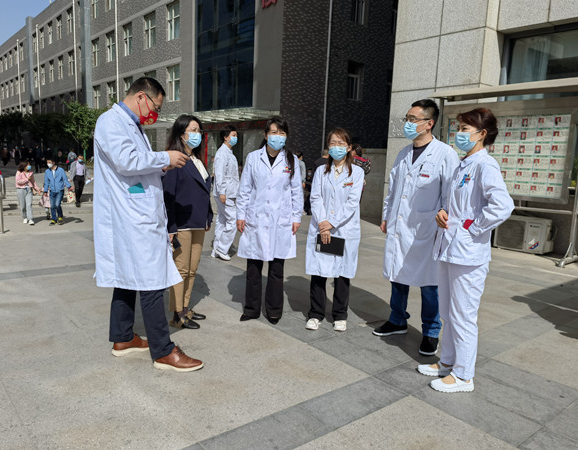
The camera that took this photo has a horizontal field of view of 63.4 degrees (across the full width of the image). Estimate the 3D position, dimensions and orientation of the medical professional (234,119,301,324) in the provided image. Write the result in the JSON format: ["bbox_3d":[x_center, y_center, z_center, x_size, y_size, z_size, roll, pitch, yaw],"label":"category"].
[{"bbox_3d":[-0.152,-0.031,3.755,0.540,1.630,0.310,2,7,1],"label":"medical professional"}]

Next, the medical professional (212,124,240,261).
[{"bbox_3d":[-0.813,-0.427,6.138,0.360,1.720,0.460,6,8,28],"label":"medical professional"}]

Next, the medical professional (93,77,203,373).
[{"bbox_3d":[-0.858,-0.004,2.899,0.670,1.755,0.530,1,8,-10],"label":"medical professional"}]

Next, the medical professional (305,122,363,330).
[{"bbox_3d":[0.351,0.045,3.609,0.460,1.550,0.330,4,8,14],"label":"medical professional"}]

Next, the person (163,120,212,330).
[{"bbox_3d":[-0.769,-0.027,3.618,0.350,1.620,0.460,5,8,23],"label":"person"}]

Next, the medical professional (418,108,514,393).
[{"bbox_3d":[1.008,0.144,2.735,0.410,1.620,0.510,1,8,-10],"label":"medical professional"}]

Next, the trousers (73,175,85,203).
[{"bbox_3d":[-6.760,-1.178,15.100,0.400,0.910,0.360,-1,8,-18],"label":"trousers"}]

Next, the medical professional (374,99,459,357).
[{"bbox_3d":[0.901,0.001,3.308,0.410,1.750,0.560,-5,10,-44],"label":"medical professional"}]

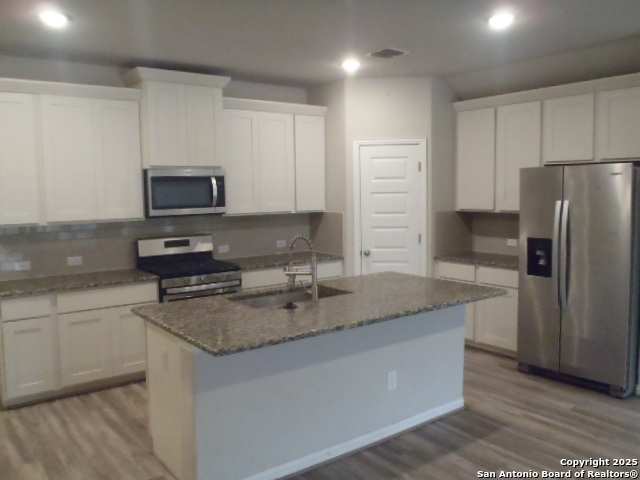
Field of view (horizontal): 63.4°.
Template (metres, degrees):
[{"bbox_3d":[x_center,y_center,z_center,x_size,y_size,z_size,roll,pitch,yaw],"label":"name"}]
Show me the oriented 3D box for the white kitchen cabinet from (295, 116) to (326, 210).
[{"bbox_3d":[-0.205,-0.835,5.777,0.400,1.038,0.340,-5,7,-36],"label":"white kitchen cabinet"}]

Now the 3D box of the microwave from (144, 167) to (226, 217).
[{"bbox_3d":[-1.320,-0.456,4.933,0.753,0.422,0.420,-5,7,-36],"label":"microwave"}]

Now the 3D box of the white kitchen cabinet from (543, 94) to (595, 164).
[{"bbox_3d":[2.300,-0.975,4.630,0.335,0.590,0.480,-5,7,-36],"label":"white kitchen cabinet"}]

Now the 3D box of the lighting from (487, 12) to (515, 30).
[{"bbox_3d":[1.246,-1.506,3.565,0.180,0.035,0.180,-5,7,-36],"label":"lighting"}]

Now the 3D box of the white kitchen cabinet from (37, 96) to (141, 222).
[{"bbox_3d":[-1.999,-0.691,4.515,0.790,1.045,0.335,-5,6,-36],"label":"white kitchen cabinet"}]

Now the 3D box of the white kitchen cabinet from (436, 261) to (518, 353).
[{"bbox_3d":[1.793,0.648,5.345,0.623,0.828,1.010,-5,6,-36],"label":"white kitchen cabinet"}]

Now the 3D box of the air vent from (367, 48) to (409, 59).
[{"bbox_3d":[0.578,-1.588,4.421,0.285,0.020,0.285,-5,6,-36],"label":"air vent"}]

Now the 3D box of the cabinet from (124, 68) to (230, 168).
[{"bbox_3d":[-1.336,-1.104,4.908,0.883,0.840,0.440,-5,6,-36],"label":"cabinet"}]

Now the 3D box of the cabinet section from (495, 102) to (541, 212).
[{"bbox_3d":[2.048,-0.795,5.124,0.325,1.045,0.485,-5,6,-36],"label":"cabinet section"}]

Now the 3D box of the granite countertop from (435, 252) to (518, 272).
[{"bbox_3d":[1.783,0.217,5.296,0.641,0.038,1.020,-5,6,-36],"label":"granite countertop"}]

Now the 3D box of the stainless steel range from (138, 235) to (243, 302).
[{"bbox_3d":[-1.214,0.575,4.897,0.757,1.178,0.680,-5,7,-36],"label":"stainless steel range"}]

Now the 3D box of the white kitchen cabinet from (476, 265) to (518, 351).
[{"bbox_3d":[1.918,0.636,5.088,0.625,0.810,0.500,-5,7,-36],"label":"white kitchen cabinet"}]

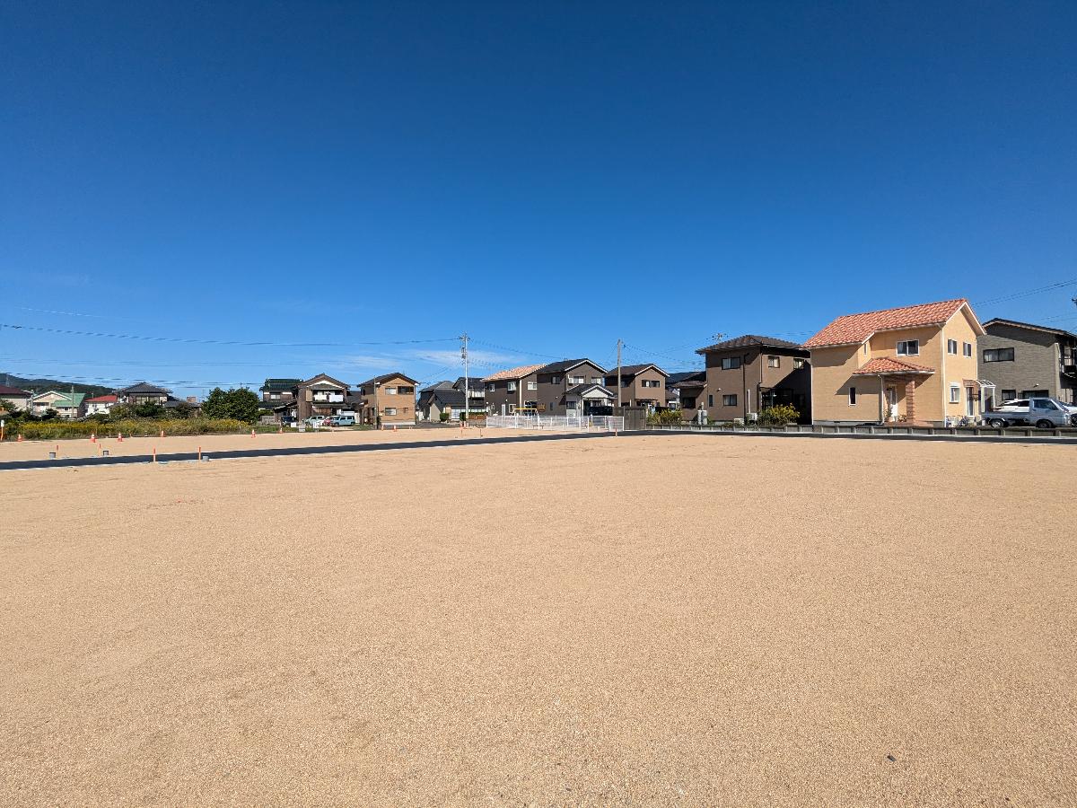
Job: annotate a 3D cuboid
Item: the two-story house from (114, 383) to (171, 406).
[{"bbox_3d":[-77.647,0.000,98.000,7.800,8.200,7.000,-1,-1,-25],"label":"two-story house"}]

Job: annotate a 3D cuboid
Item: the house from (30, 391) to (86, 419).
[{"bbox_3d":[-140.946,0.526,146.000,11.000,9.000,9.000,-1,-1,-29],"label":"house"}]

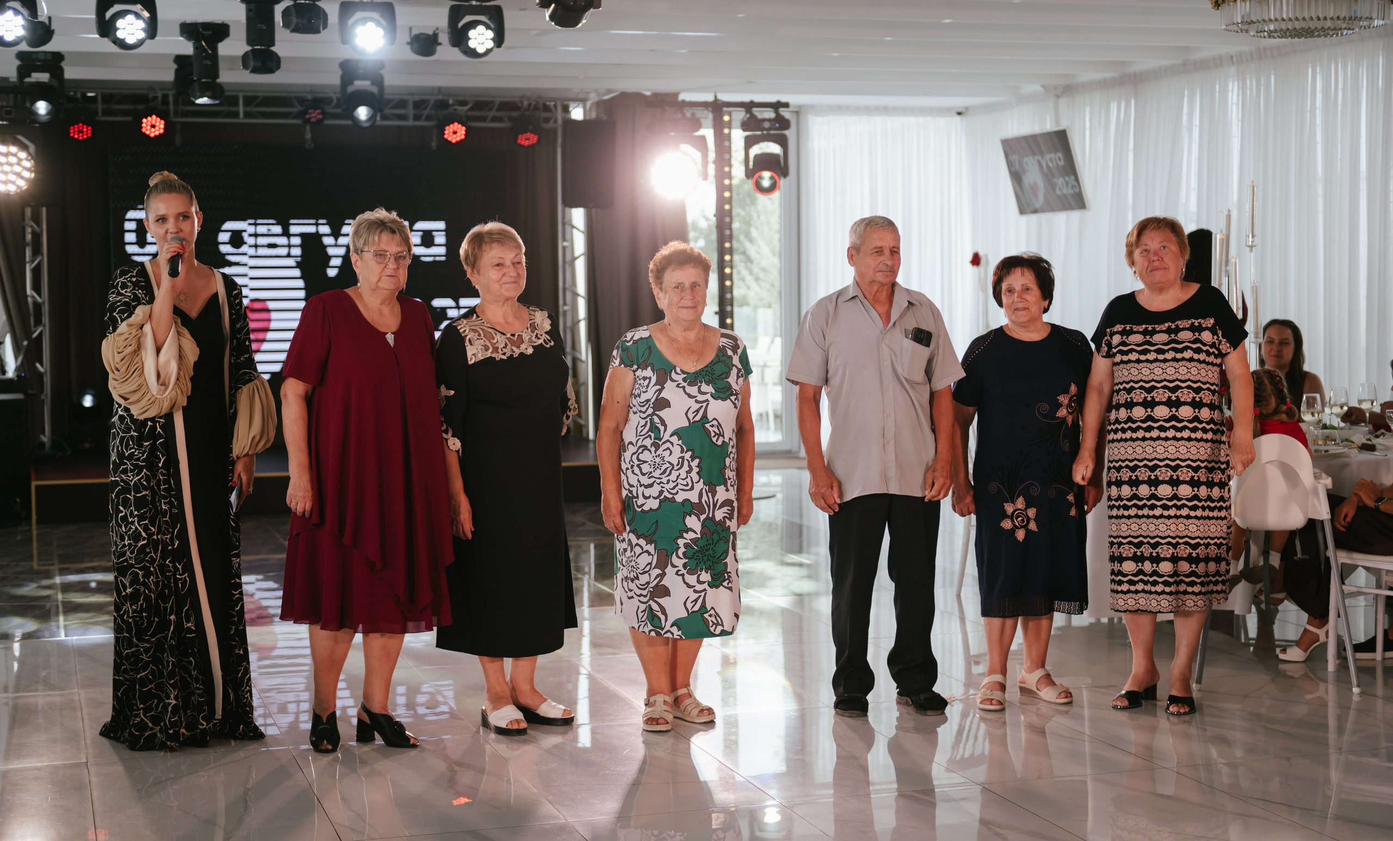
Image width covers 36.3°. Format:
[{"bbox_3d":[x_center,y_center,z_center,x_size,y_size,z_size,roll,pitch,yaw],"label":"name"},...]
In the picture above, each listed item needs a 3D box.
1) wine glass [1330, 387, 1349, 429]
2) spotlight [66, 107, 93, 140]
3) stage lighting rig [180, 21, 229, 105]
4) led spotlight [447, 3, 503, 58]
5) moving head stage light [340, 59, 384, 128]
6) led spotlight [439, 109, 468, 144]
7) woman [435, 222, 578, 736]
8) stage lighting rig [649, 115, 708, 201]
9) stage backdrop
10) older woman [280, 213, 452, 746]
[{"bbox_3d":[2.698,-0.028,8.916,0.082,0.226,0.082,-1,4,0],"label":"wine glass"},{"bbox_3d":[-4.370,-2.102,15.050,0.200,0.235,0.170,-2,4,-17],"label":"spotlight"},{"bbox_3d":[-2.637,-1.913,11.387,0.260,0.440,0.250,-2,4,-17],"label":"stage lighting rig"},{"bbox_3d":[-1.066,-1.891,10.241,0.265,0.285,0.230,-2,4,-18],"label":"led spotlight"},{"bbox_3d":[-2.091,-2.042,13.286,0.280,0.420,0.250,-2,4,-17],"label":"moving head stage light"},{"bbox_3d":[-1.823,-2.207,15.978,0.220,0.260,0.220,-2,4,-17],"label":"led spotlight"},{"bbox_3d":[-0.602,0.184,6.826,0.480,1.622,0.350,-3,4,-32],"label":"woman"},{"bbox_3d":[-0.109,-1.750,14.167,0.340,0.540,0.320,-1,4,-4],"label":"stage lighting rig"},{"bbox_3d":[-2.907,-1.153,15.936,2.880,1.788,0.100,-2,4,-17],"label":"stage backdrop"},{"bbox_3d":[-1.036,0.180,6.645,0.520,1.662,0.390,-3,4,-32],"label":"older woman"}]

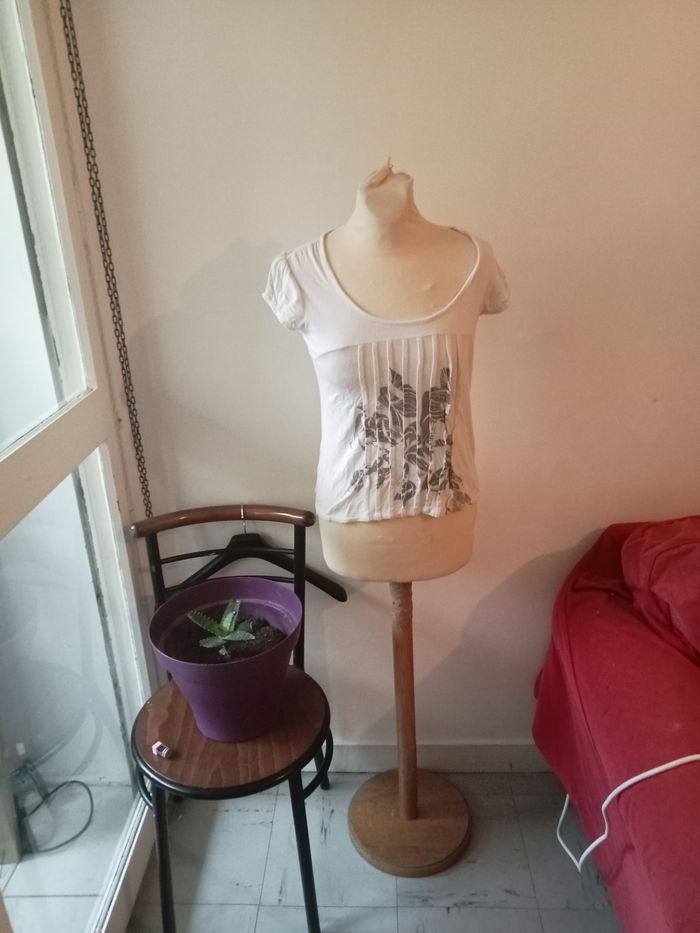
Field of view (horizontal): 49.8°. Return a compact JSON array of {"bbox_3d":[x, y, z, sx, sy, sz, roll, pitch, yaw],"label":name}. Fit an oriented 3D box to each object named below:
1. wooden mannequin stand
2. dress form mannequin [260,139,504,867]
[{"bbox_3d":[0.130,0.532,1.677,0.288,0.730,0.288,-1,23,3],"label":"wooden mannequin stand"},{"bbox_3d":[0.094,0.190,1.527,0.430,1.480,0.290,-6,24,-9],"label":"dress form mannequin"}]

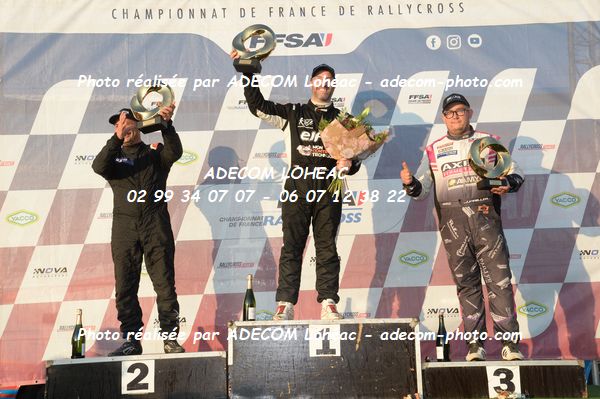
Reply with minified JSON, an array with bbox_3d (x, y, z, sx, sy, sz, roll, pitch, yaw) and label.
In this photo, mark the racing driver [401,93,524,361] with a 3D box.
[{"bbox_3d":[1.099,0.158,6.205,0.813,1.835,0.460,-4,-11,12],"label":"racing driver"}]

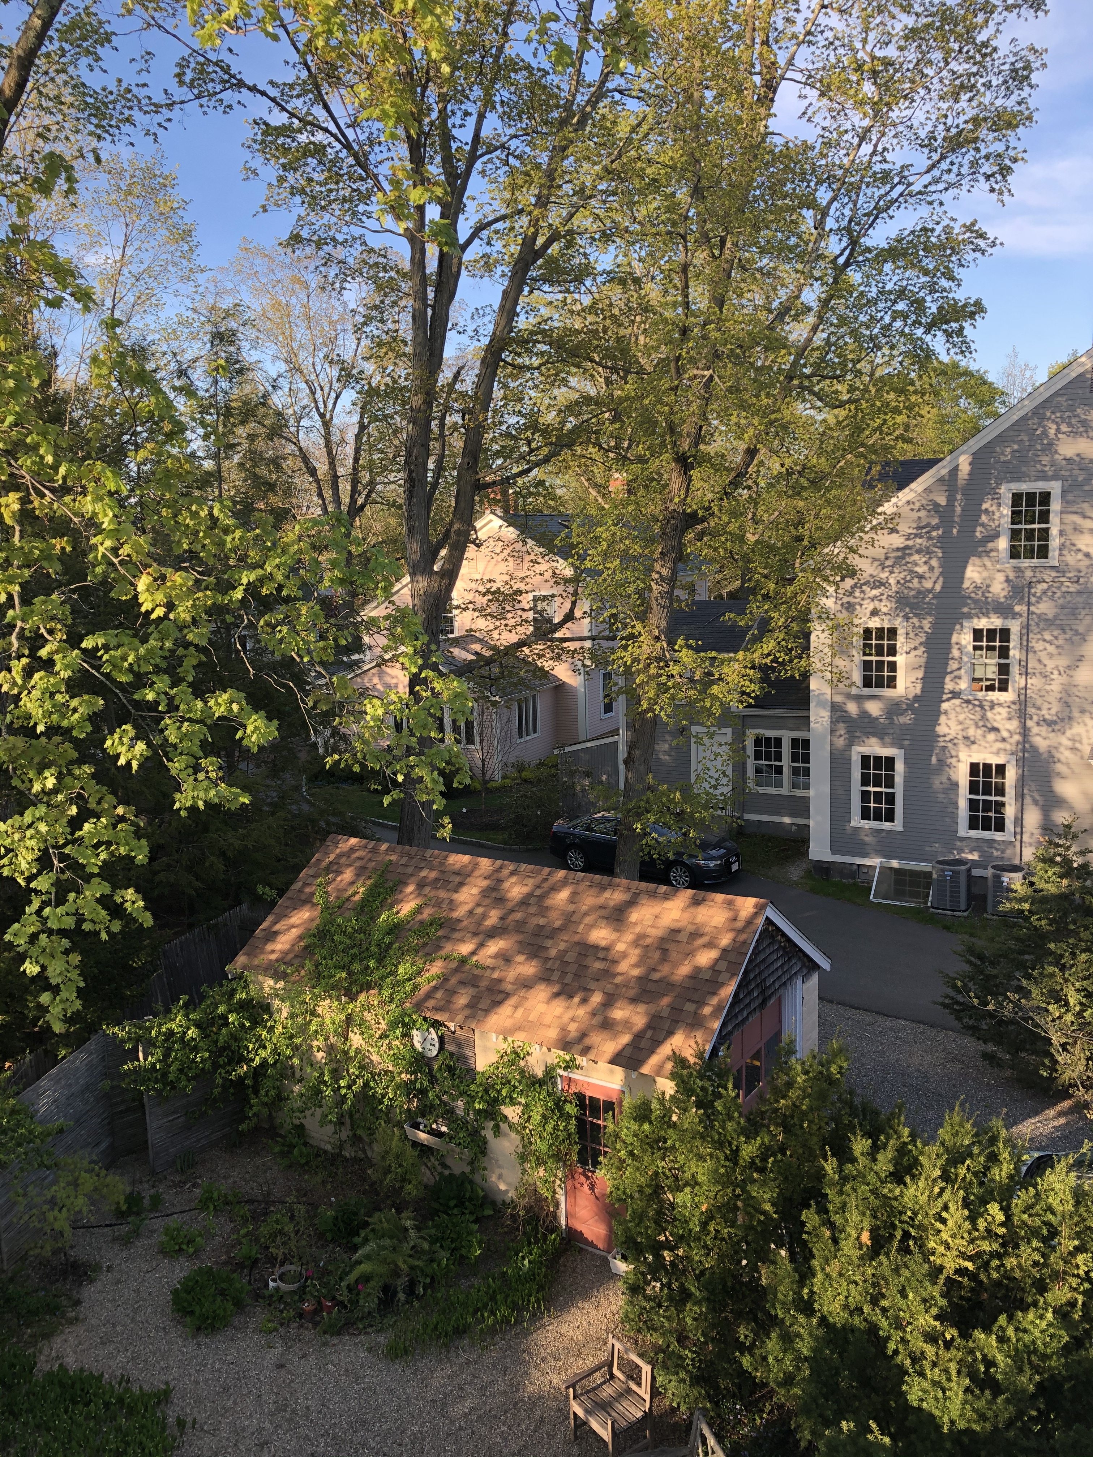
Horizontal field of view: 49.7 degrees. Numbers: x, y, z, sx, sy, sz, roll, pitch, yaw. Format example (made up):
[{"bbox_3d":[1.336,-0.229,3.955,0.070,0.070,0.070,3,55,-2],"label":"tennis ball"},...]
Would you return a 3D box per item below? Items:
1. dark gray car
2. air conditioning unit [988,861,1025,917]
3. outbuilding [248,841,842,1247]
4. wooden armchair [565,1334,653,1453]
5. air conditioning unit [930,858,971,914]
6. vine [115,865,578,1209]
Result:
[{"bbox_3d":[2.362,2.779,28.793,4.930,1.460,1.870,5,11,35],"label":"dark gray car"},{"bbox_3d":[9.694,3.382,24.791,0.730,0.930,0.730,3,10,26],"label":"air conditioning unit"},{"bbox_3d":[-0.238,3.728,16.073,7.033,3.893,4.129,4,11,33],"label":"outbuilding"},{"bbox_3d":[0.587,6.244,10.873,0.590,0.850,0.600,-9,12,-38],"label":"wooden armchair"},{"bbox_3d":[8.662,3.341,25.180,0.730,0.930,0.730,3,10,26],"label":"air conditioning unit"},{"bbox_3d":[-2.197,3.949,15.131,6.100,3.550,3.000,4,11,33],"label":"vine"}]

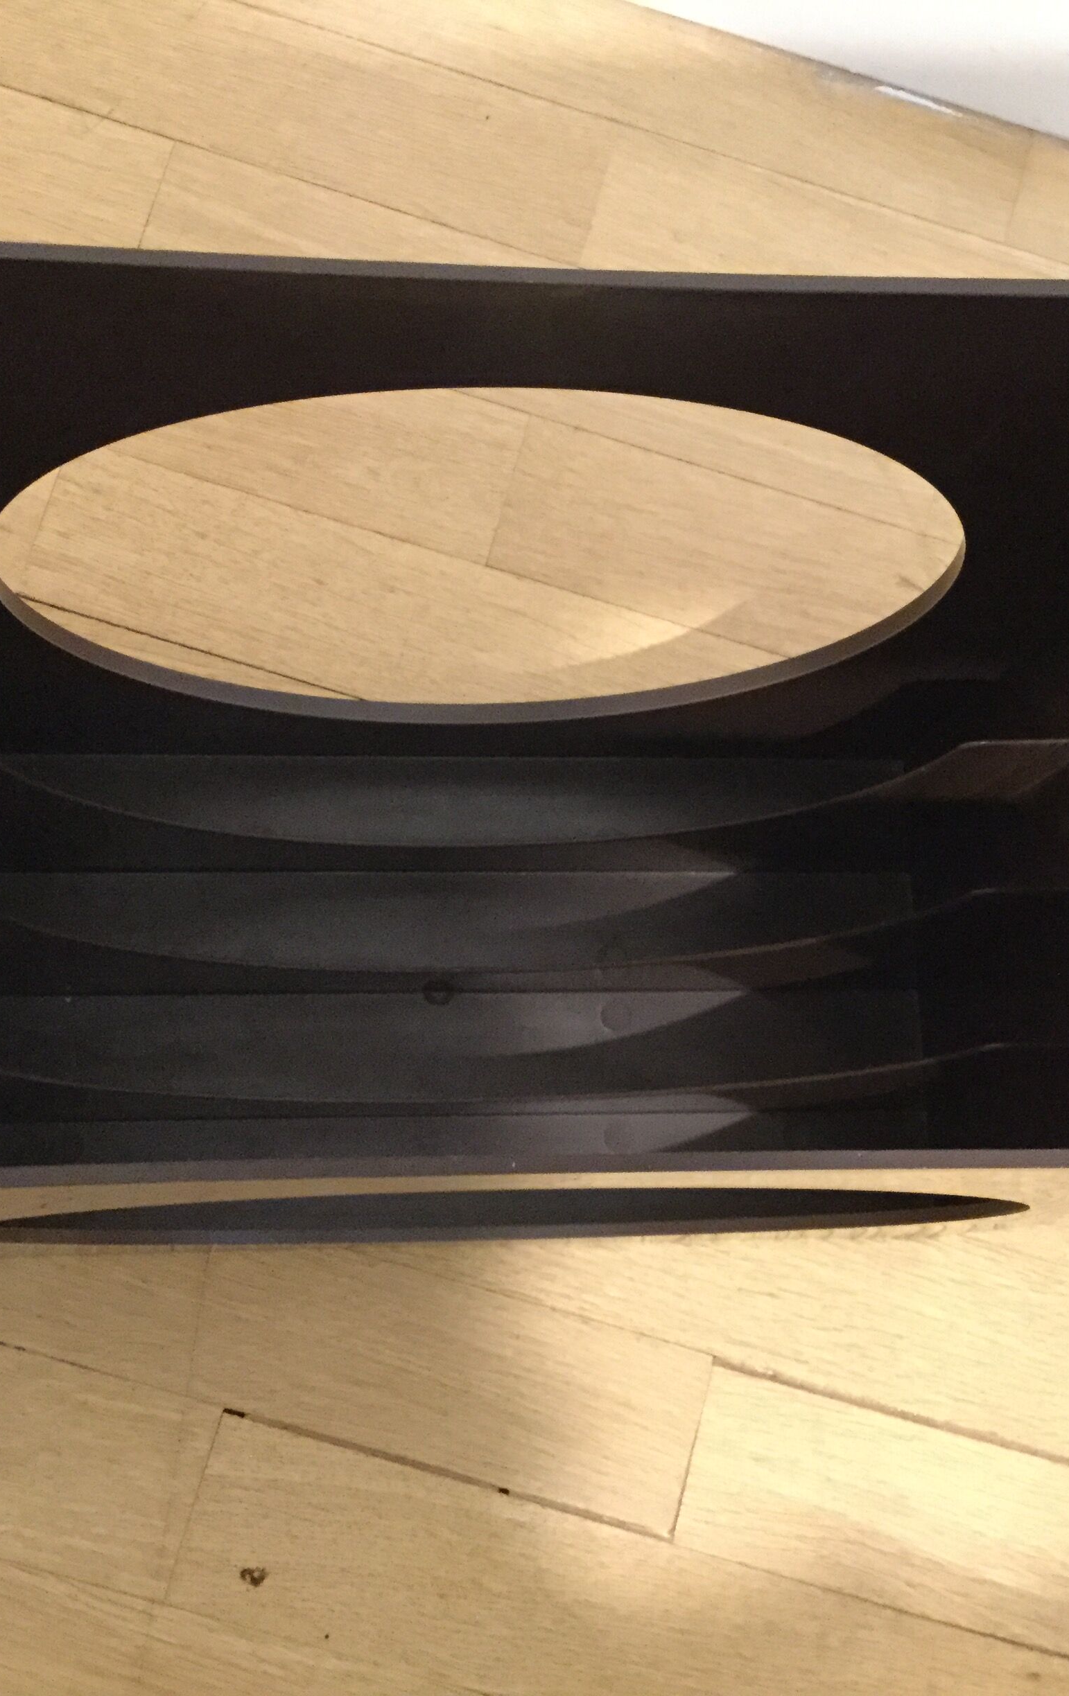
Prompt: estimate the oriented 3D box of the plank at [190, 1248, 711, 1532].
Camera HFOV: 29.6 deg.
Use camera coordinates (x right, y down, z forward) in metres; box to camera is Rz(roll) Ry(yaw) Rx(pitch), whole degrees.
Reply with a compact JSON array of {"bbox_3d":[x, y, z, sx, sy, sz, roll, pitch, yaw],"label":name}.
[{"bbox_3d":[-0.030,0.182,0.698,0.175,0.014,0.062,17,78,-2],"label":"plank"}]

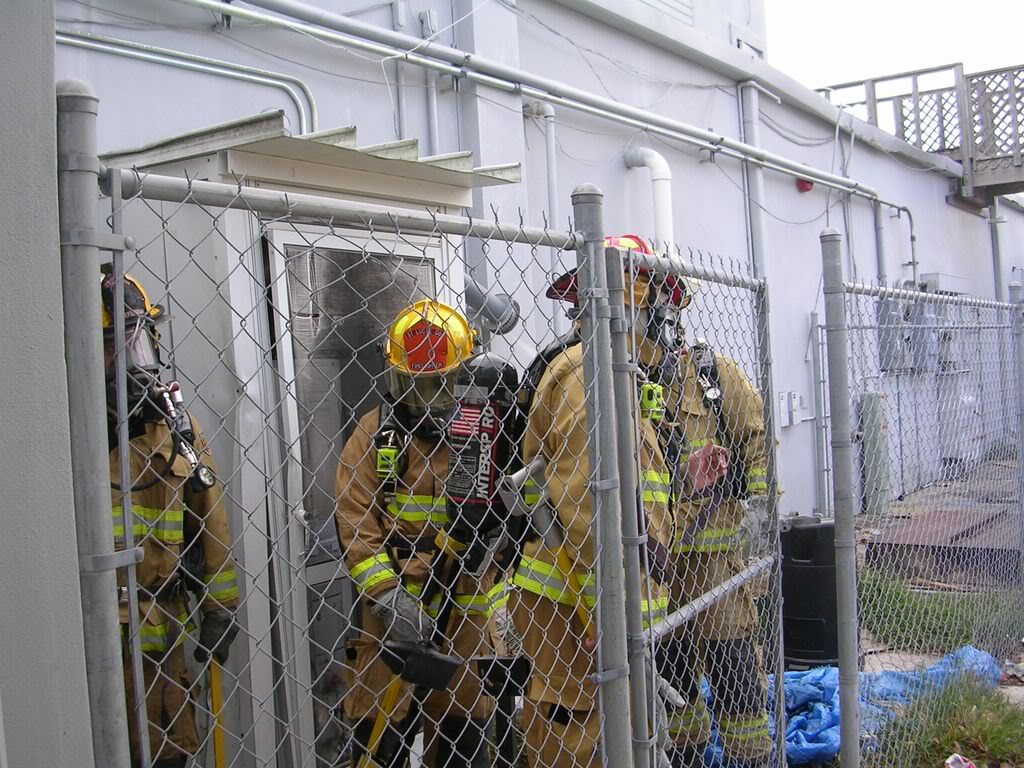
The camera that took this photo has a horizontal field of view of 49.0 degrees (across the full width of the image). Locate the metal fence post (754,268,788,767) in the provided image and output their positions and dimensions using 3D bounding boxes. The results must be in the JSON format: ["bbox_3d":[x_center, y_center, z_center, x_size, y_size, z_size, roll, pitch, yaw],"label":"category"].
[{"bbox_3d":[0.777,0.512,3.335,0.042,1.600,0.042,-2,1,29],"label":"metal fence post"}]

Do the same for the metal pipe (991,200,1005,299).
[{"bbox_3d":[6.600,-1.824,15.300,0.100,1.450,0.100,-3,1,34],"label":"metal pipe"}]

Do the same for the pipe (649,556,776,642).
[{"bbox_3d":[0.529,0.531,2.853,0.038,0.038,1.044,-3,1,29],"label":"pipe"}]

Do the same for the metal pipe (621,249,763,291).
[{"bbox_3d":[0.477,-0.277,2.841,0.038,0.038,1.044,-3,1,29],"label":"metal pipe"}]

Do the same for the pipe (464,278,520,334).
[{"bbox_3d":[-0.095,-0.352,4.950,0.150,0.150,0.400,-3,-22,34],"label":"pipe"}]

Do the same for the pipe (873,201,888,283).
[{"bbox_3d":[3.503,-1.347,10.700,0.075,0.870,0.075,-3,1,34],"label":"pipe"}]

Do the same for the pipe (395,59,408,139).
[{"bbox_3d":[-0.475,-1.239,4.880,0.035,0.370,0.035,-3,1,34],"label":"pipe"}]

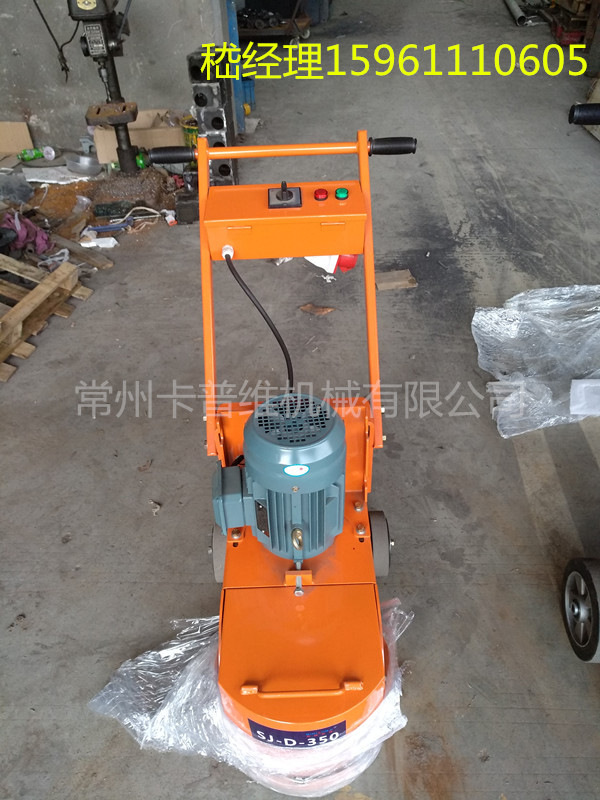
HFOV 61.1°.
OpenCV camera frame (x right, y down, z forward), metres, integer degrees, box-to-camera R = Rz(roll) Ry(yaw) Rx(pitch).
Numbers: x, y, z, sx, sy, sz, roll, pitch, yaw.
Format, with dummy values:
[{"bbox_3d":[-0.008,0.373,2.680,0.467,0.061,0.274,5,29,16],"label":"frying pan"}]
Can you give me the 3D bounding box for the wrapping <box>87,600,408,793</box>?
[{"bbox_3d":[-0.096,0.605,1.074,0.680,0.160,0.350,-1,42,0],"label":"wrapping"}]

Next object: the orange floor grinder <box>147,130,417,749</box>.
[{"bbox_3d":[-0.022,0.045,1.110,0.650,0.910,1.080,-2,41,0],"label":"orange floor grinder"}]

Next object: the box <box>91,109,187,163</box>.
[{"bbox_3d":[-1.211,-1.980,3.857,0.640,0.250,0.420,-1,42,0],"label":"box"}]

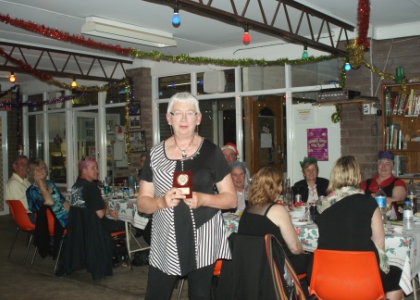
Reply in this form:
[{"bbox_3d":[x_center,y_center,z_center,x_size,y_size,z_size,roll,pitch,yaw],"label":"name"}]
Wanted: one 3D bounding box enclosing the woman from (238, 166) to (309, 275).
[{"bbox_3d":[0.525,0.728,3.980,0.480,1.220,0.720,-1,1,42],"label":"woman"}]

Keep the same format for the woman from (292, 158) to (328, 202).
[{"bbox_3d":[0.940,0.683,5.188,0.500,1.250,0.750,-1,1,25],"label":"woman"}]

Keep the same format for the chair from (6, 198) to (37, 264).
[{"bbox_3d":[-2.198,0.980,6.584,0.530,0.760,0.500,-2,1,-44],"label":"chair"}]

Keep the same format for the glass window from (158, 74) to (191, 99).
[{"bbox_3d":[-0.584,-1.055,8.692,0.720,0.370,0.050,-1,1,37],"label":"glass window"}]

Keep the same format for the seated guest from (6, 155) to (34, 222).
[{"bbox_3d":[-2.109,0.713,6.633,0.780,1.280,0.500,-2,1,-30],"label":"seated guest"}]

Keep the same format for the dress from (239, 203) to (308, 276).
[{"bbox_3d":[0.495,0.698,3.940,0.420,0.660,0.550,-1,1,42],"label":"dress"}]

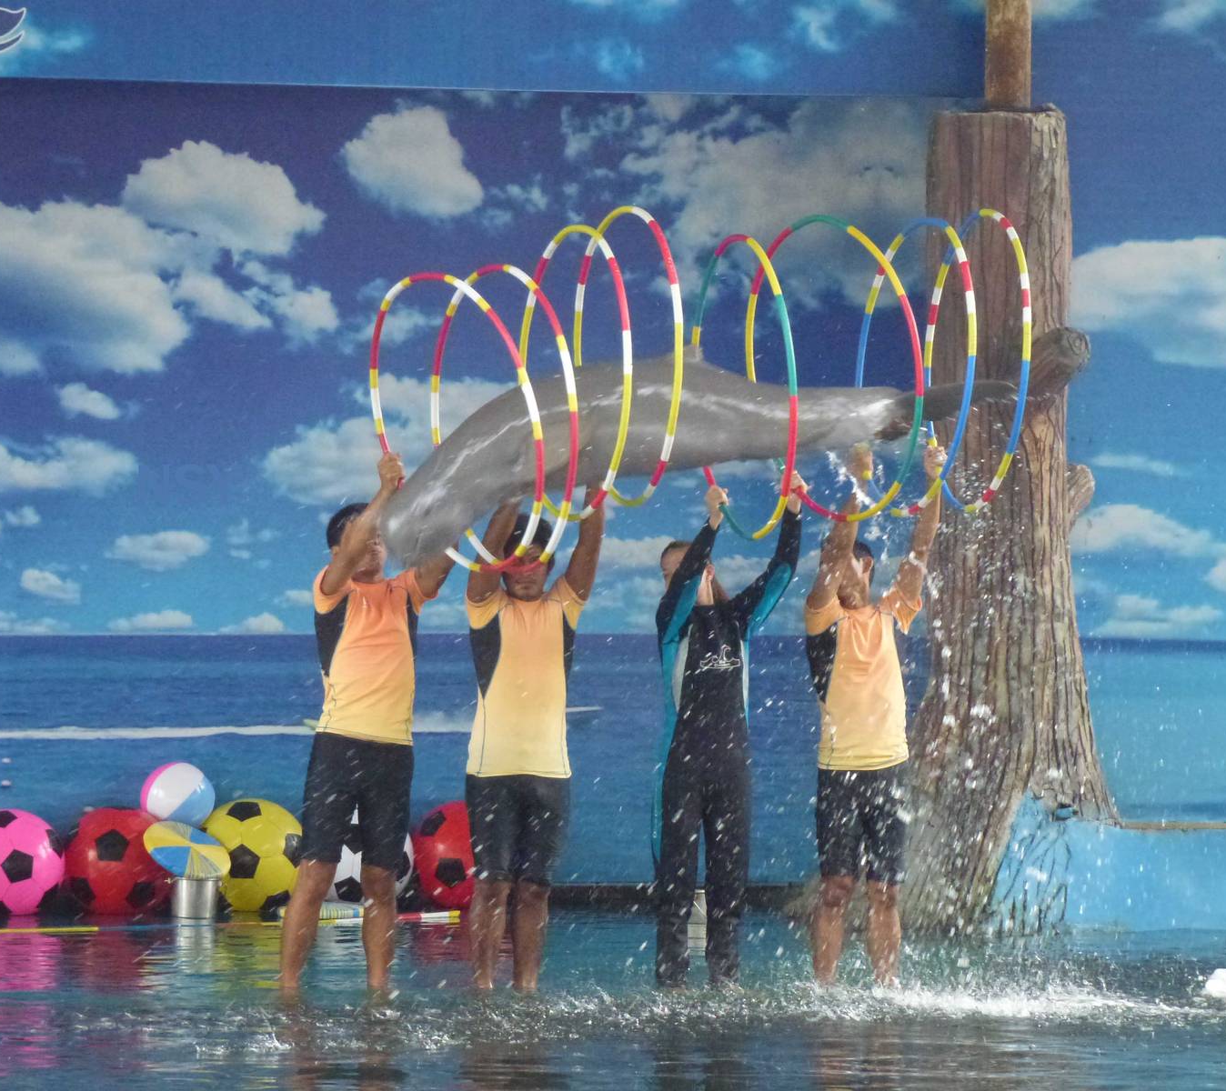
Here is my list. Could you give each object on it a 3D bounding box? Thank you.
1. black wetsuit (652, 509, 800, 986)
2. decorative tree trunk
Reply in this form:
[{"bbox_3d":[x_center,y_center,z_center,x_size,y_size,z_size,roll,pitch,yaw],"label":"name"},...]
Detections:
[{"bbox_3d":[0.385,0.693,22.200,0.480,1.630,0.340,0,0,-22],"label":"black wetsuit"},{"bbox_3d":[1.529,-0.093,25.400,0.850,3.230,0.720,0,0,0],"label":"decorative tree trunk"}]

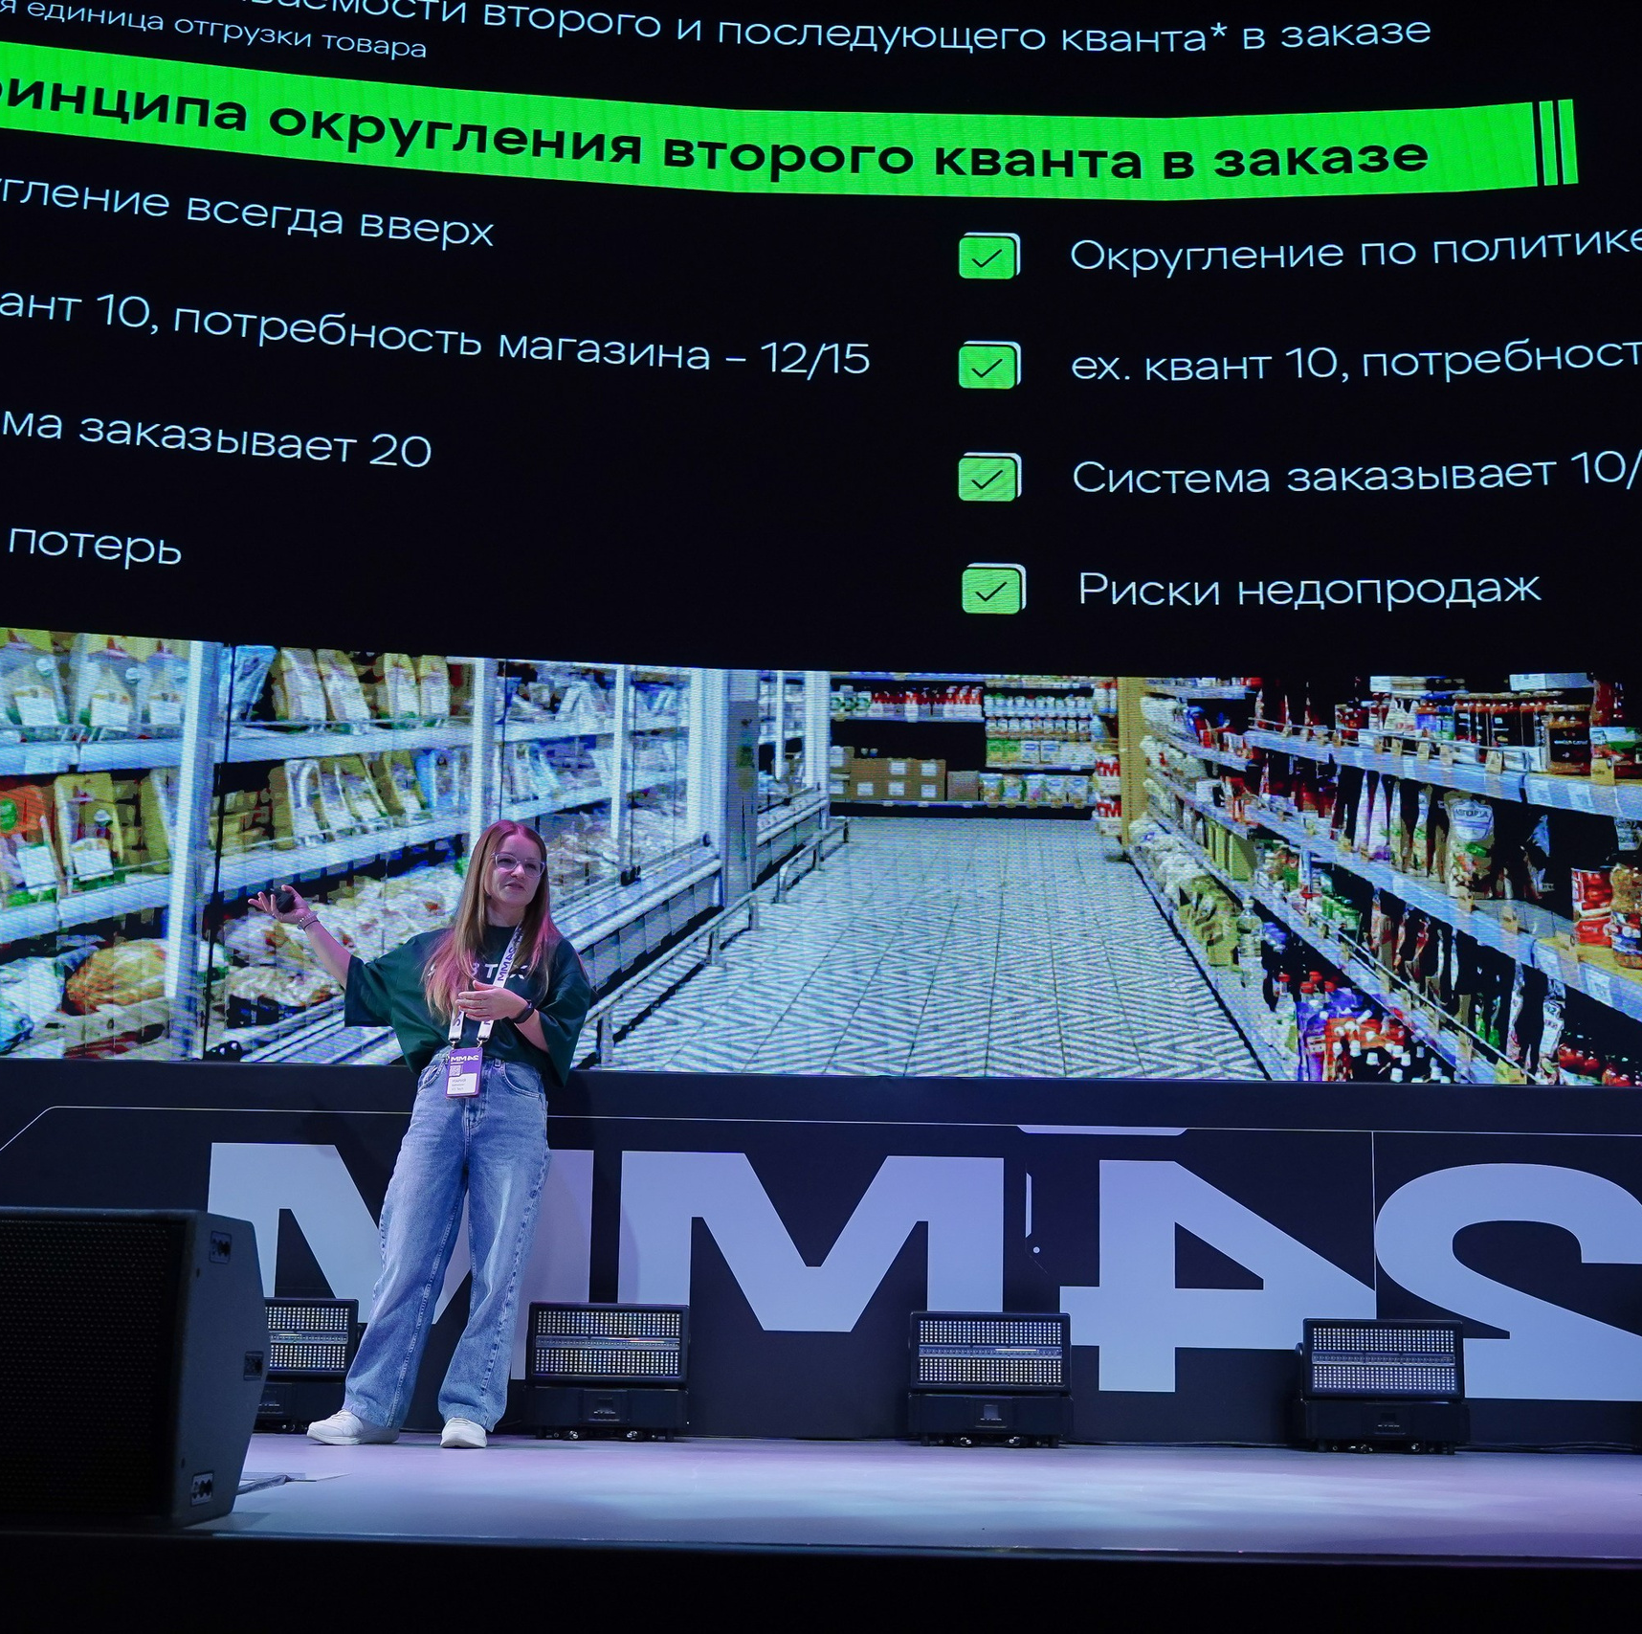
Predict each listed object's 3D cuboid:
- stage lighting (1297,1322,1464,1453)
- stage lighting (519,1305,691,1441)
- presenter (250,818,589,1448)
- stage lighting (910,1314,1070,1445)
[{"bbox_3d":[1.600,1.602,5.000,0.445,0.345,0.210,1,-11,0],"label":"stage lighting"},{"bbox_3d":[-0.607,1.563,5.000,0.445,0.345,0.210,1,-11,0],"label":"stage lighting"},{"bbox_3d":[-1.100,0.848,4.880,0.900,1.660,0.470,2,-11,-7],"label":"presenter"},{"bbox_3d":[0.478,1.585,5.000,0.445,0.345,0.210,1,-11,0],"label":"stage lighting"}]

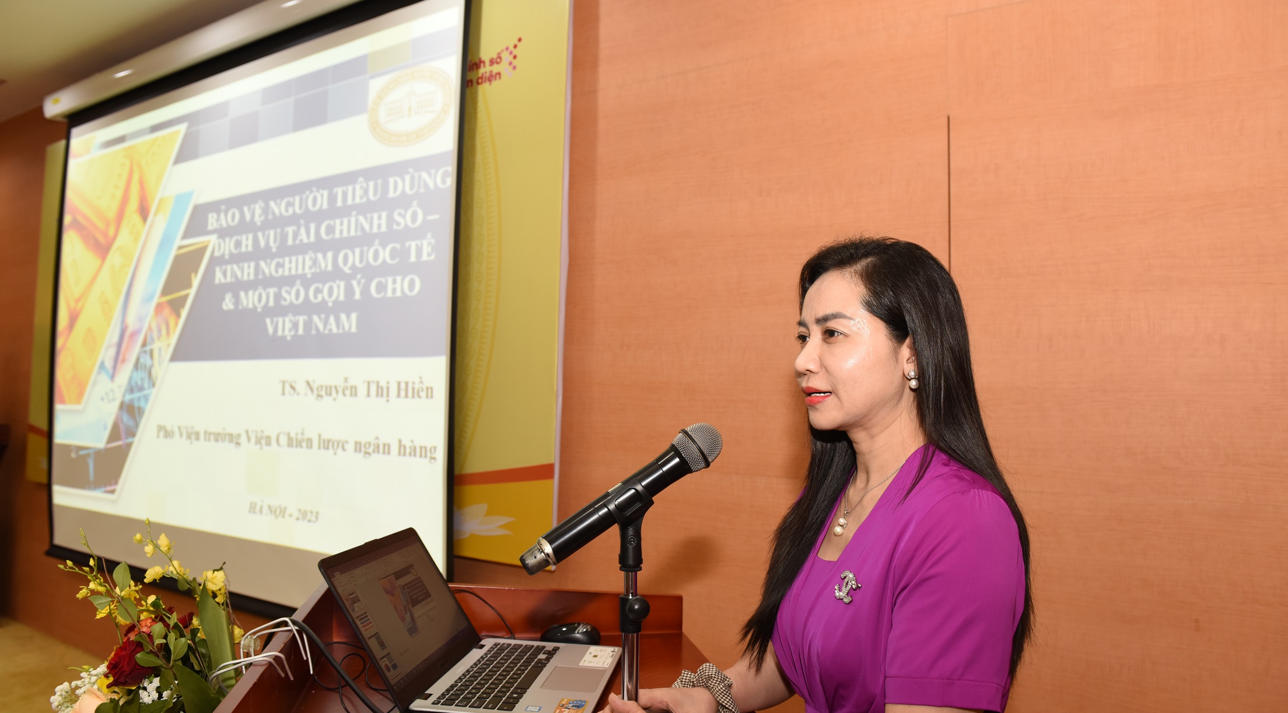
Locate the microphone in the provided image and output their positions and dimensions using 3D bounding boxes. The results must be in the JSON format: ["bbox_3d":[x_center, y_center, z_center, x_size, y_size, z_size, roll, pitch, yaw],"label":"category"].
[{"bbox_3d":[-0.021,0.159,0.972,0.267,0.055,0.053,-33,7,-15],"label":"microphone"}]

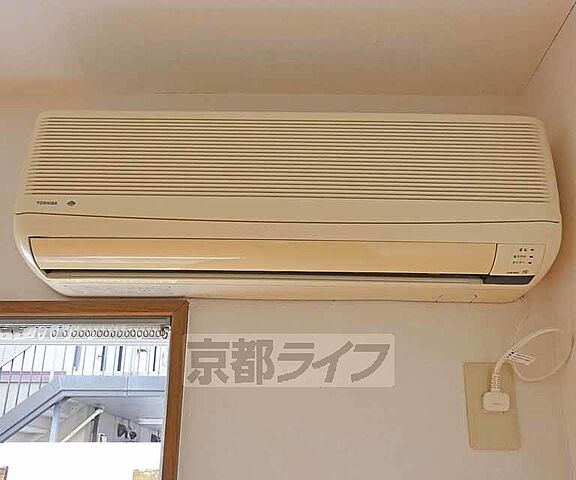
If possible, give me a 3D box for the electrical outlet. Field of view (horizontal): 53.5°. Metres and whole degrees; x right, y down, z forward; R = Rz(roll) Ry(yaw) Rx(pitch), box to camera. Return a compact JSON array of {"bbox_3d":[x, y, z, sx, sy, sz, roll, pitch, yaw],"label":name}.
[{"bbox_3d":[0.293,0.236,0.817,0.071,0.121,0.012,0,-16,3],"label":"electrical outlet"}]

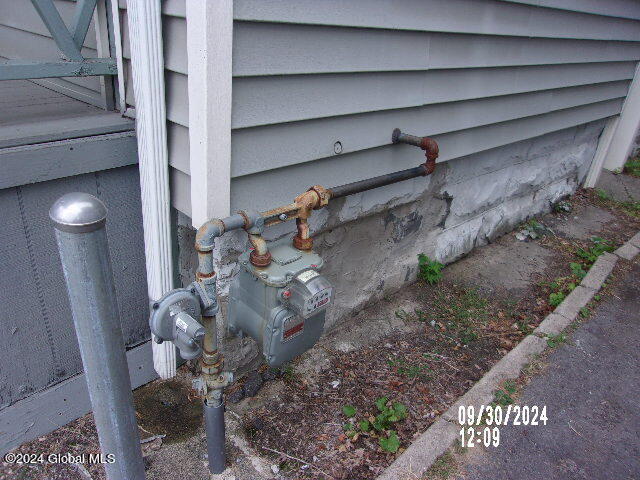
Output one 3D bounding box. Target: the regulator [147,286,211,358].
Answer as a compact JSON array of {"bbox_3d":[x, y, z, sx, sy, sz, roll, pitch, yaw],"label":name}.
[{"bbox_3d":[-0.318,0.198,1.185,0.142,0.175,0.167,26,32,38],"label":"regulator"}]

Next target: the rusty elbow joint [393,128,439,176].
[{"bbox_3d":[0.330,-0.308,1.791,0.173,0.148,0.086,26,32,38],"label":"rusty elbow joint"}]

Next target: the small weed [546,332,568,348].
[{"bbox_3d":[0.994,0.427,2.098,0.068,0.051,0.095,26,32,38],"label":"small weed"}]

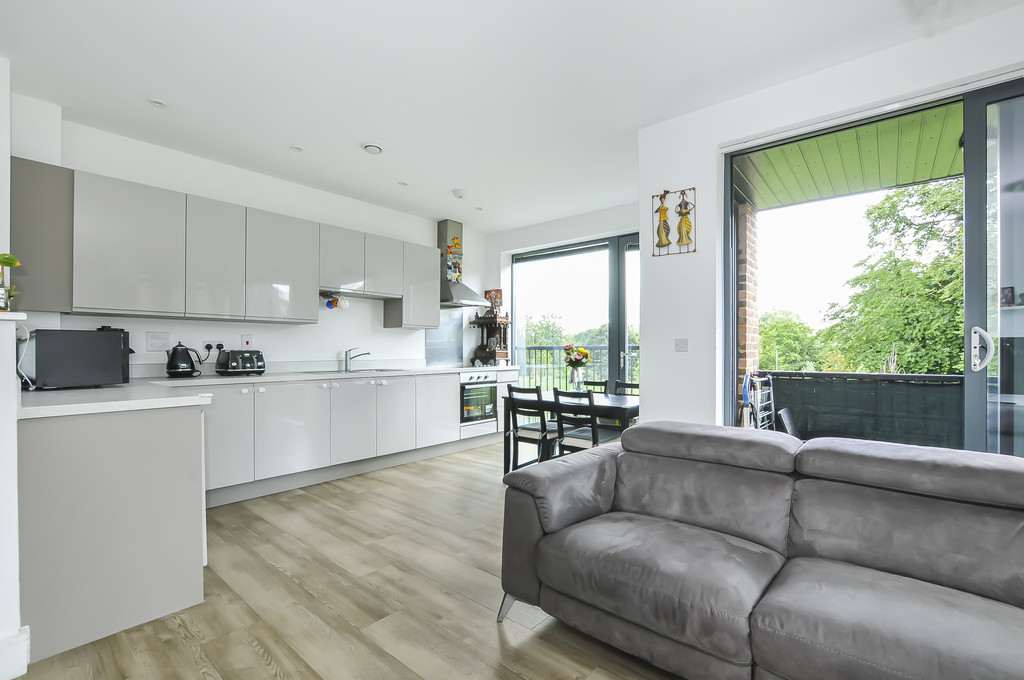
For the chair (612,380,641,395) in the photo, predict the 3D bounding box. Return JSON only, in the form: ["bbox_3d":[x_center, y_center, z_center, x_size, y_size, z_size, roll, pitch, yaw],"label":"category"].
[{"bbox_3d":[1.161,0.862,4.190,0.410,0.870,0.460,0,-1,29],"label":"chair"}]

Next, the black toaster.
[{"bbox_3d":[-2.270,0.192,3.577,0.275,0.205,0.290,0,-1,36],"label":"black toaster"}]

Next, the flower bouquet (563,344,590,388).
[{"bbox_3d":[0.646,0.292,4.255,0.250,0.460,0.240,0,-1,29],"label":"flower bouquet"}]

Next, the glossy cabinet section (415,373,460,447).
[{"bbox_3d":[-0.993,0.753,4.812,0.554,0.752,0.594,-1,-2,43],"label":"glossy cabinet section"}]

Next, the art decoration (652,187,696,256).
[{"bbox_3d":[1.064,-0.777,2.820,0.305,0.425,0.025,0,-1,43],"label":"art decoration"}]

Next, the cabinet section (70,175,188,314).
[{"bbox_3d":[-2.779,-0.636,3.107,0.346,0.923,0.594,-1,-2,43],"label":"cabinet section"}]

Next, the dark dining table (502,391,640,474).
[{"bbox_3d":[0.594,0.916,4.007,1.165,0.745,0.750,0,-1,29],"label":"dark dining table"}]

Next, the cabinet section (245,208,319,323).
[{"bbox_3d":[-2.106,-0.620,3.833,0.346,0.923,0.594,-1,-2,43],"label":"cabinet section"}]

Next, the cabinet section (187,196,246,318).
[{"bbox_3d":[-2.443,-0.628,3.470,0.346,0.923,0.396,-1,-2,43],"label":"cabinet section"}]

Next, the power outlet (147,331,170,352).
[{"bbox_3d":[-2.758,0.018,3.325,0.012,0.150,0.143,0,-1,43],"label":"power outlet"}]

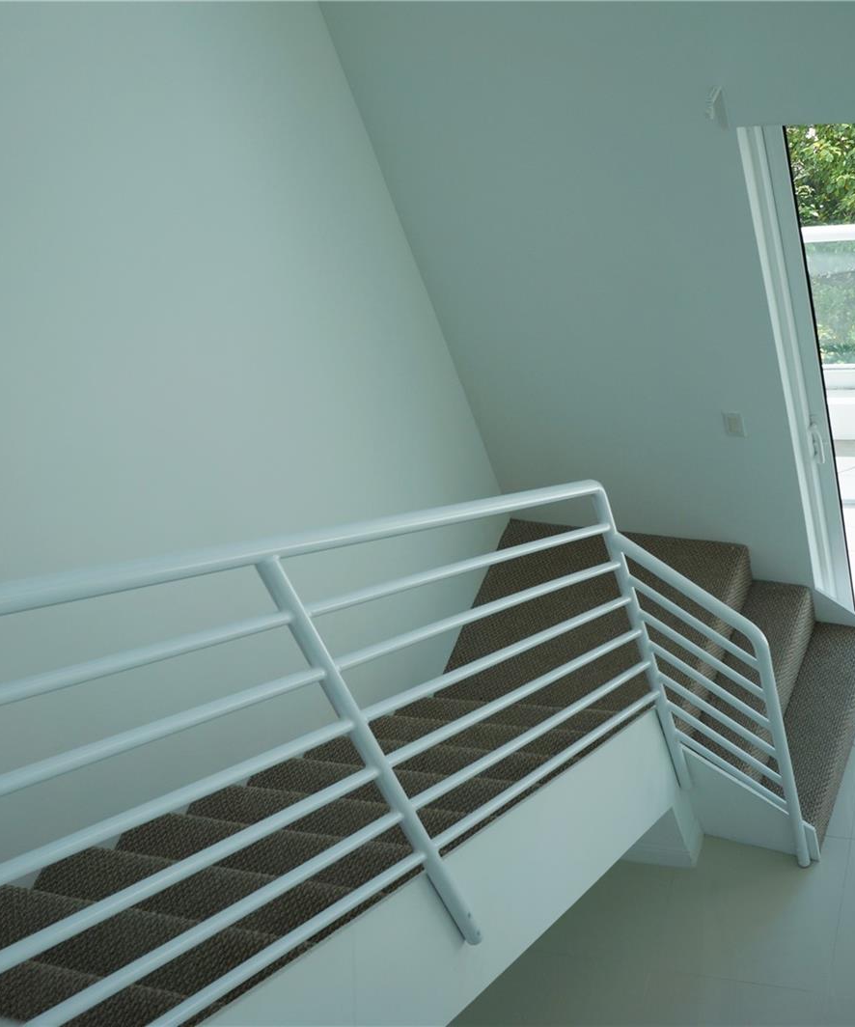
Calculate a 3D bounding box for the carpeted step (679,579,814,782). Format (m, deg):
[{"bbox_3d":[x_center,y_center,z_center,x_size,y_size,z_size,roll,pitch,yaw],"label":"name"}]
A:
[{"bbox_3d":[1.213,0.659,4.804,0.231,0.198,0.909,6,47,31],"label":"carpeted step"}]

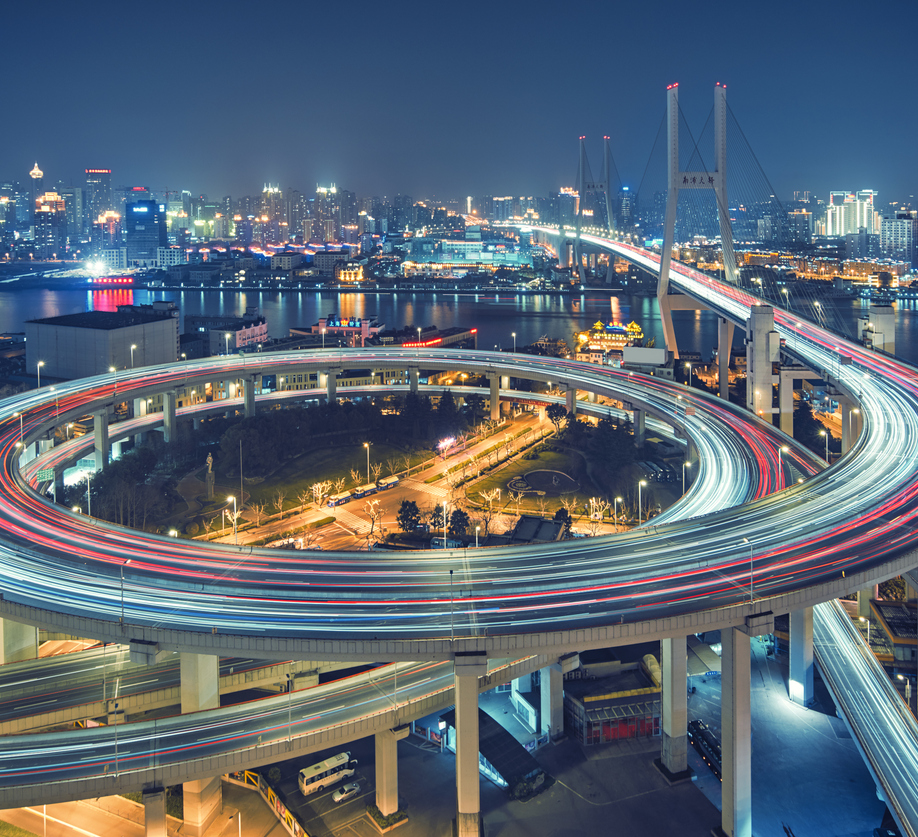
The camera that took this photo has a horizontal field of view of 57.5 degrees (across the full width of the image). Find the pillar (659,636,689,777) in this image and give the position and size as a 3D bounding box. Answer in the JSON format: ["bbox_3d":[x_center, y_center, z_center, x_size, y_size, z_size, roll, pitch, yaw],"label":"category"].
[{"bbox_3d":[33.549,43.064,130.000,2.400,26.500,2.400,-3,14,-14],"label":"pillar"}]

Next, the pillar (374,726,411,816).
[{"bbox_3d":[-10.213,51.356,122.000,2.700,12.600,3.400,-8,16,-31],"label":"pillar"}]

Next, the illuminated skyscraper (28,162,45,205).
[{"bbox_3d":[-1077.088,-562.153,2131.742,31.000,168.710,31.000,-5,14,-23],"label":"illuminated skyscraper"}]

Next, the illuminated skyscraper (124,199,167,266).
[{"bbox_3d":[-416.150,-245.575,1110.000,41.000,88.000,26.000,0,13,0],"label":"illuminated skyscraper"}]

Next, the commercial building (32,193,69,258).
[{"bbox_3d":[-597.712,-281.905,1225.017,42.000,92.250,36.000,-4,13,-17],"label":"commercial building"}]

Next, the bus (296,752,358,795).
[{"bbox_3d":[-20.222,55.066,129.217,8.400,3.150,2.400,-8,15,-31],"label":"bus"}]

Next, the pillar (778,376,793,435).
[{"bbox_3d":[112.480,-0.624,286.756,4.600,29.980,3.600,0,12,0],"label":"pillar"}]

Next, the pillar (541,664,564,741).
[{"bbox_3d":[15.565,47.045,139.500,2.400,13.000,2.400,-6,15,-24],"label":"pillar"}]

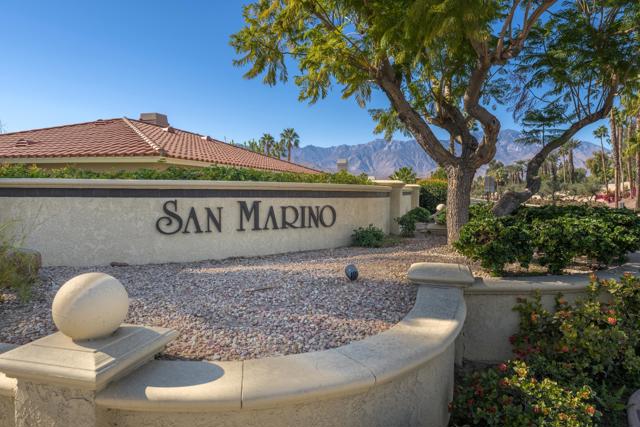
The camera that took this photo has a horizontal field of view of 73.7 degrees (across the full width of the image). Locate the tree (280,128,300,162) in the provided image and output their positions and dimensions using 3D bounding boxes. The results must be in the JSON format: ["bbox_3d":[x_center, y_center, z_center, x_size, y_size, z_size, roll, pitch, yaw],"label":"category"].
[{"bbox_3d":[-4.258,-6.410,61.803,2.900,11.580,2.900,0,2,0],"label":"tree"}]

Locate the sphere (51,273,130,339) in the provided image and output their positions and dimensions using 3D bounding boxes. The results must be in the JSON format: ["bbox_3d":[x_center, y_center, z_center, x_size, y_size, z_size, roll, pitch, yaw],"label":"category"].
[{"bbox_3d":[-1.206,0.492,2.259,0.355,0.350,0.355,0,2,0],"label":"sphere"}]

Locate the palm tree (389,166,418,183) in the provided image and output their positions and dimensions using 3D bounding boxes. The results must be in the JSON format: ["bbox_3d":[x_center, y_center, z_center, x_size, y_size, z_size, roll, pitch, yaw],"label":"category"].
[{"bbox_3d":[6.826,-1.687,34.961,2.400,4.150,2.400,0,2,0],"label":"palm tree"}]

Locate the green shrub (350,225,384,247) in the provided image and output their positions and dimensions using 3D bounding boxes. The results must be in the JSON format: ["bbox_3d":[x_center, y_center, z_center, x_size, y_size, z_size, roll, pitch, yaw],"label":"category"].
[{"bbox_3d":[0.837,0.388,7.520,0.600,0.400,0.550,0,2,0],"label":"green shrub"}]

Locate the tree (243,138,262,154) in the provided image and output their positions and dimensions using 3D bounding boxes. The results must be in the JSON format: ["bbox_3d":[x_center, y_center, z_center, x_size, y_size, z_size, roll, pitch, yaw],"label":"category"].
[{"bbox_3d":[-8.650,-4.923,54.854,3.200,9.130,3.200,0,2,0],"label":"tree"}]

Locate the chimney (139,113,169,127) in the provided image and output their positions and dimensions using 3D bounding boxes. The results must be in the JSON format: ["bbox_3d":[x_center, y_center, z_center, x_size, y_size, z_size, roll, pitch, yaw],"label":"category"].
[{"bbox_3d":[-7.917,-4.388,20.350,0.950,0.900,0.900,1,2,18],"label":"chimney"}]

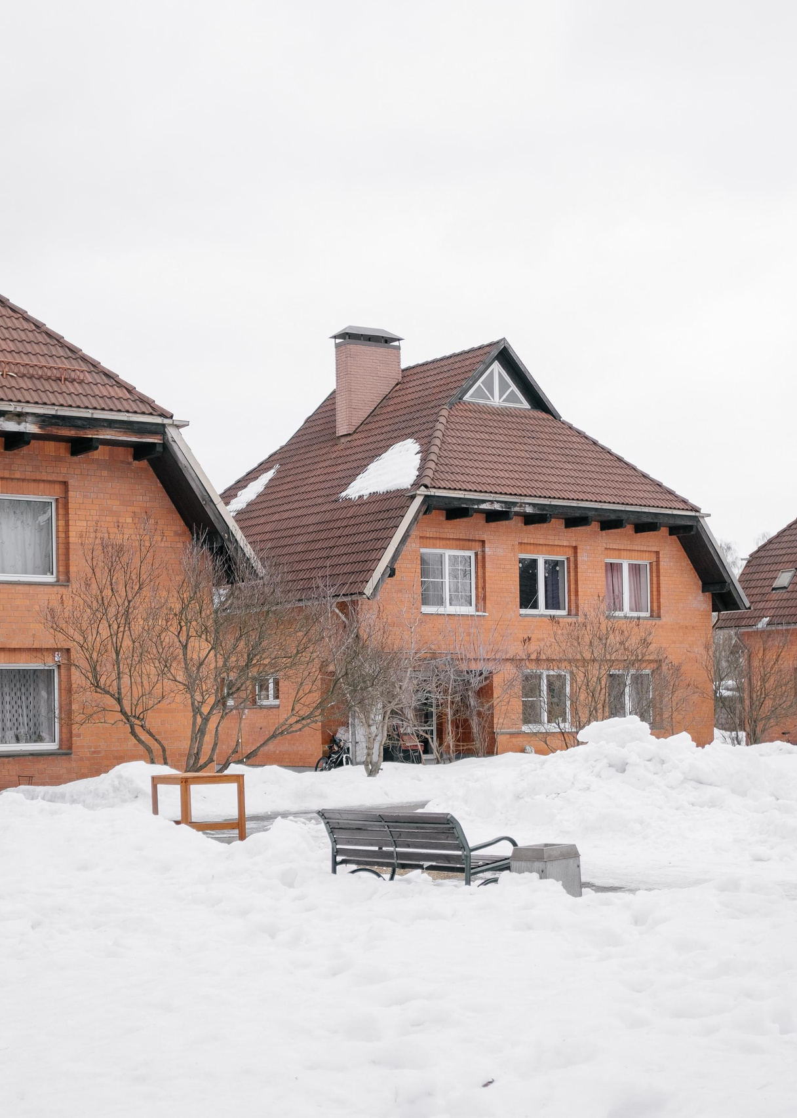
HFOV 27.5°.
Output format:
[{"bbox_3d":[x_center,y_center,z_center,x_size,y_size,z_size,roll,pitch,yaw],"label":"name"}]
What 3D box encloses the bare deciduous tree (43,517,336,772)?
[{"bbox_3d":[-3.450,1.500,26.800,4.800,4.500,4.400,-1,-3,-7],"label":"bare deciduous tree"}]

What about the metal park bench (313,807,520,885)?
[{"bbox_3d":[0.150,2.630,14.600,0.770,0.830,1.880,2,-4,-41],"label":"metal park bench"}]

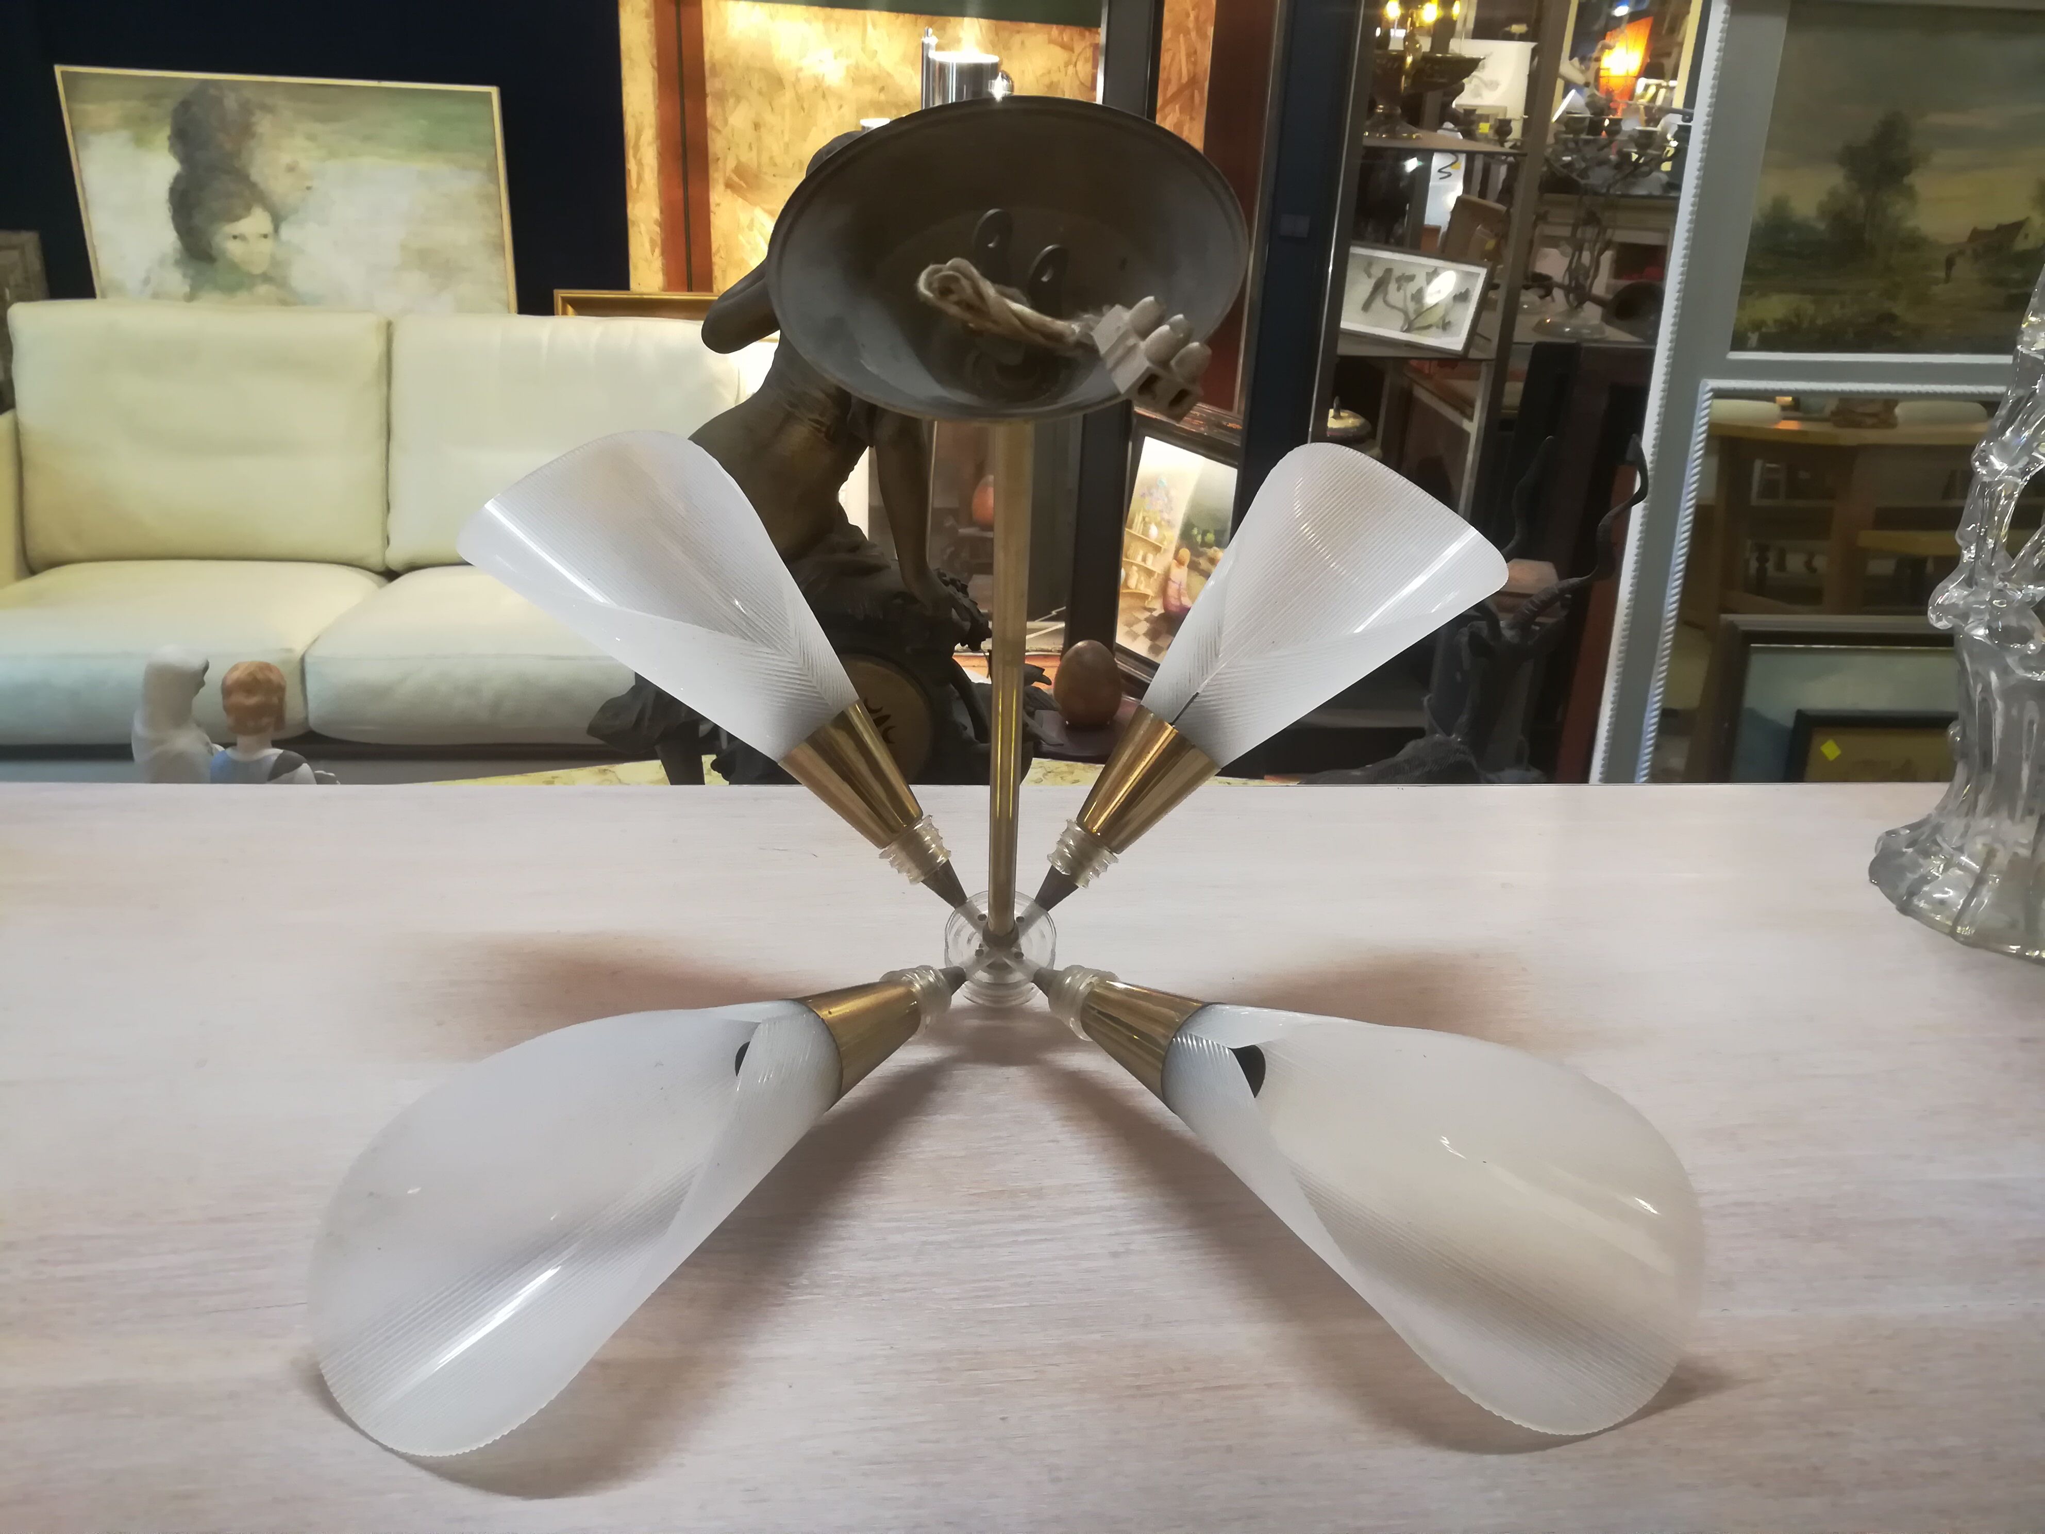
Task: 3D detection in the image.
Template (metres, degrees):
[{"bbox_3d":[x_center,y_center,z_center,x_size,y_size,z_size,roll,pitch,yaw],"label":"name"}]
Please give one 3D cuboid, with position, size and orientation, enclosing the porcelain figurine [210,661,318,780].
[{"bbox_3d":[-0.585,0.021,1.212,0.090,0.220,0.085,-2,23,-11],"label":"porcelain figurine"}]

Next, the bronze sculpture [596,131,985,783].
[{"bbox_3d":[-0.179,-0.231,1.310,0.380,0.570,0.240,6,23,7],"label":"bronze sculpture"}]

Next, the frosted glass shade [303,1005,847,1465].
[{"bbox_3d":[-0.160,0.164,0.606,0.126,0.106,0.214,41,34,20],"label":"frosted glass shade"}]

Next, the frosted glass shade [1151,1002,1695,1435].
[{"bbox_3d":[0.145,0.165,0.612,0.126,0.106,0.214,-41,35,-22],"label":"frosted glass shade"}]

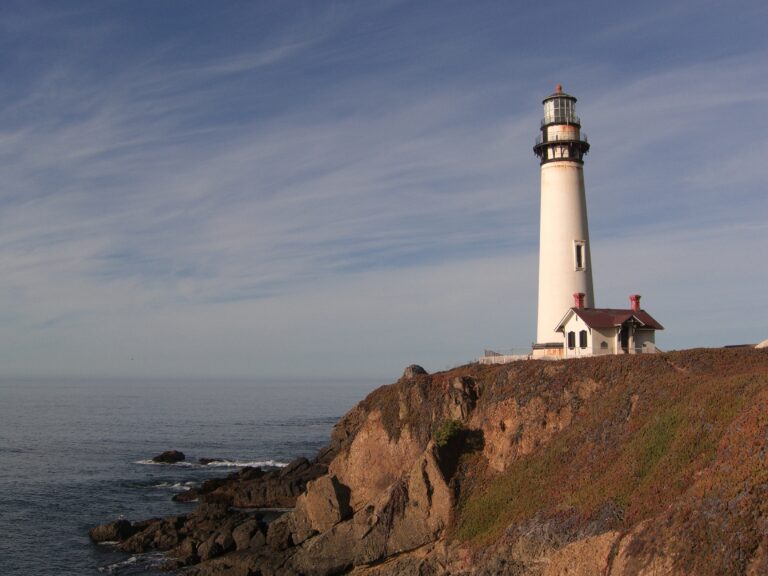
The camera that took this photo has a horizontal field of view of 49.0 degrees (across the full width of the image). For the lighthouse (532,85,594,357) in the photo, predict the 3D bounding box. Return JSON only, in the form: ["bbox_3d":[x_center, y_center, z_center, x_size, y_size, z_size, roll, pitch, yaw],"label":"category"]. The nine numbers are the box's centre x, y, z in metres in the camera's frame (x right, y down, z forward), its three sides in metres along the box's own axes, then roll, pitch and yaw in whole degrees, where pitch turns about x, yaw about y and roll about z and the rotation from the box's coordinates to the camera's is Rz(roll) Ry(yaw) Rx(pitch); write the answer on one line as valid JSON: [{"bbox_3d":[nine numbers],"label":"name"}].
[{"bbox_3d":[22.740,-8.480,105.560,8.400,35.000,8.400,-1,-6,12],"label":"lighthouse"}]

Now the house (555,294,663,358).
[{"bbox_3d":[25.800,4.390,95.900,9.500,7.500,8.200,2,-6,-20],"label":"house"}]

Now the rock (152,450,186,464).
[{"bbox_3d":[-30.100,23.600,118.400,4.700,1.850,3.200,1,-6,-14],"label":"rock"}]

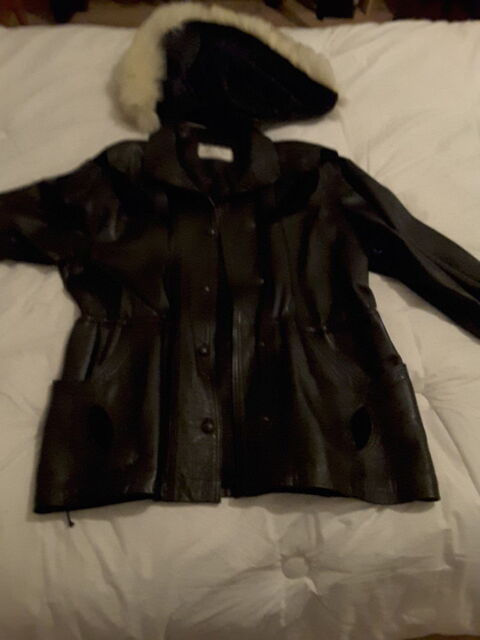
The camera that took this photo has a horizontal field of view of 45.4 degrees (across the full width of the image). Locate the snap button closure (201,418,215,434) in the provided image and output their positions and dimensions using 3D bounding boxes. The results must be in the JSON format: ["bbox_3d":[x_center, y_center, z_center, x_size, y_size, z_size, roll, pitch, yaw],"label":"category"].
[{"bbox_3d":[-0.047,0.154,0.830,0.018,0.007,0.018,0,59,0],"label":"snap button closure"}]

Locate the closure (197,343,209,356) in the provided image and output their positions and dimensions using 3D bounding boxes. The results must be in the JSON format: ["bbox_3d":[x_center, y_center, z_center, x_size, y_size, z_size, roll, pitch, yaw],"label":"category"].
[{"bbox_3d":[-0.056,0.048,0.890,0.018,0.007,0.018,0,59,0],"label":"closure"}]

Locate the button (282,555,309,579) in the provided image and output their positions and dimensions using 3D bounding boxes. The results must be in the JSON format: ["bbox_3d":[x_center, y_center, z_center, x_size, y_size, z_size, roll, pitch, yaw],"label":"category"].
[{"bbox_3d":[0.079,0.350,0.810,0.036,0.011,0.036,0,47,0],"label":"button"}]

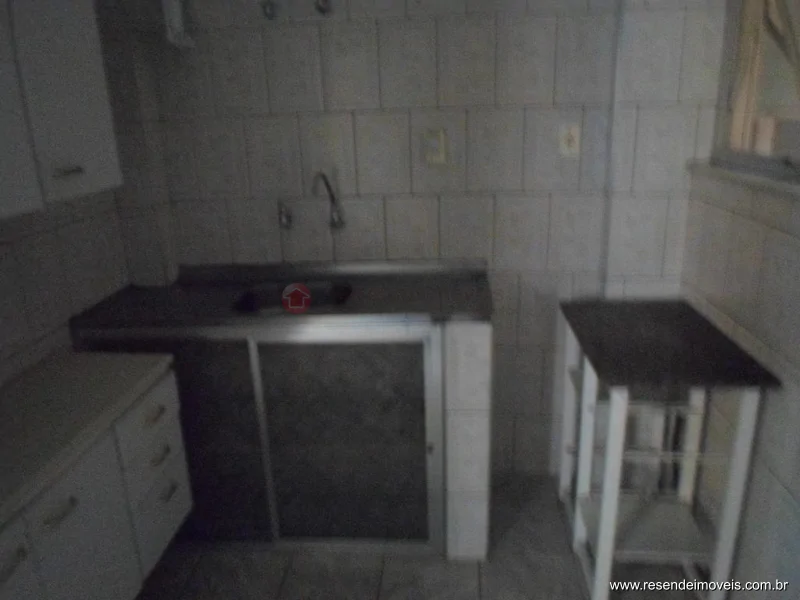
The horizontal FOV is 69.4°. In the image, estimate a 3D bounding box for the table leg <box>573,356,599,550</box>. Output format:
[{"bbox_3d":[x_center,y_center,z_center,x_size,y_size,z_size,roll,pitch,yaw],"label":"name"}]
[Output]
[{"bbox_3d":[0.608,0.505,1.891,0.036,0.735,0.036,-1,16,3],"label":"table leg"}]

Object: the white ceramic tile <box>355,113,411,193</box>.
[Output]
[{"bbox_3d":[-0.059,-0.533,2.119,0.200,0.297,0.010,-1,16,3],"label":"white ceramic tile"}]

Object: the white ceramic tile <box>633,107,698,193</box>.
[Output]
[{"bbox_3d":[0.903,-0.514,1.970,0.202,0.290,0.010,0,16,4],"label":"white ceramic tile"}]

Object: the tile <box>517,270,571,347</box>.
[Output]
[{"bbox_3d":[0.564,0.034,2.238,0.203,0.299,0.010,0,16,5],"label":"tile"}]

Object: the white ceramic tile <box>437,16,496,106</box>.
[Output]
[{"bbox_3d":[0.233,-0.826,2.014,0.201,0.296,0.010,-1,16,4],"label":"white ceramic tile"}]

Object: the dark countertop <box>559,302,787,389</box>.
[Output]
[{"bbox_3d":[0.800,0.115,1.862,0.456,0.022,0.738,0,16,7],"label":"dark countertop"}]

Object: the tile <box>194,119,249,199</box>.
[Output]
[{"bbox_3d":[-0.660,-0.522,2.142,0.198,0.292,0.010,0,16,4],"label":"tile"}]

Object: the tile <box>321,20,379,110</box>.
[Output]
[{"bbox_3d":[-0.171,-0.810,2.025,0.198,0.292,0.010,0,16,4],"label":"tile"}]

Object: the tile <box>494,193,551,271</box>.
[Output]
[{"bbox_3d":[0.454,-0.254,2.165,0.201,0.296,0.010,-1,16,4],"label":"tile"}]

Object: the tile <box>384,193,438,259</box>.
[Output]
[{"bbox_3d":[0.049,-0.260,2.192,0.203,0.278,0.010,0,16,5],"label":"tile"}]

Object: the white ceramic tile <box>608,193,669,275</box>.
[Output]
[{"bbox_3d":[0.857,-0.233,2.100,0.203,0.299,0.010,-1,16,4],"label":"white ceramic tile"}]

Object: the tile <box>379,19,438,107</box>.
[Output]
[{"bbox_3d":[0.034,-0.824,2.032,0.200,0.297,0.010,-1,16,3],"label":"tile"}]

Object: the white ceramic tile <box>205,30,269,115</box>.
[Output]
[{"bbox_3d":[-0.575,-0.819,2.077,0.203,0.299,0.010,0,16,5],"label":"white ceramic tile"}]

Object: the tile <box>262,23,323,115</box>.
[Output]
[{"bbox_3d":[-0.372,-0.818,2.053,0.200,0.297,0.010,-1,16,3],"label":"tile"}]

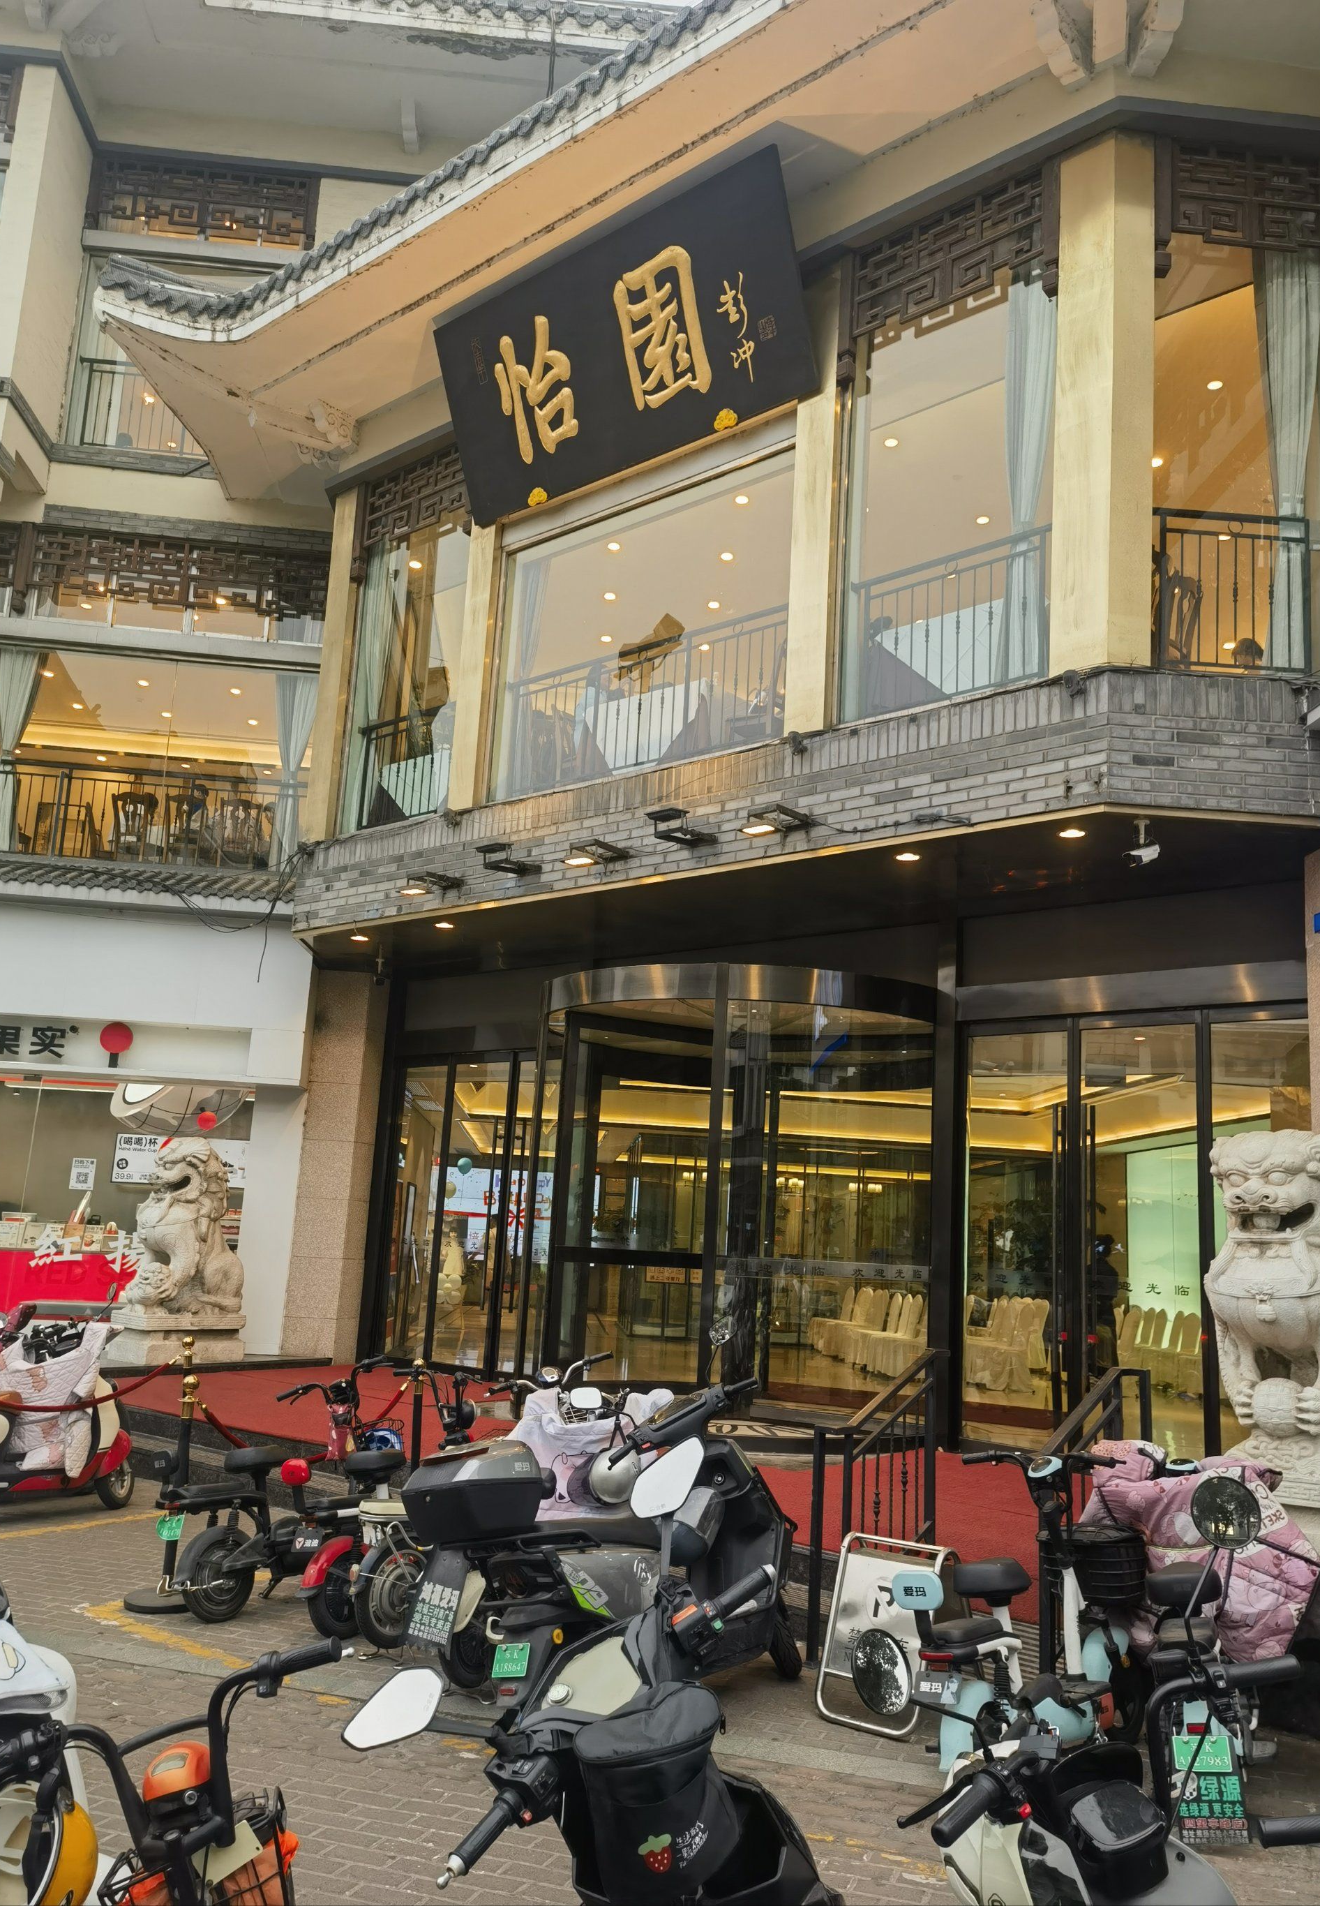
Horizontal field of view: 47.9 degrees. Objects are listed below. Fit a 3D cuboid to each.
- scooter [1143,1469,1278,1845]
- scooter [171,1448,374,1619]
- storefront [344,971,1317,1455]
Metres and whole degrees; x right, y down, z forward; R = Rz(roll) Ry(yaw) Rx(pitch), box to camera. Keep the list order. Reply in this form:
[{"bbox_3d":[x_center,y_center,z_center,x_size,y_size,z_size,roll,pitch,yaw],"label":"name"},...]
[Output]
[{"bbox_3d":[1.874,2.220,4.942,0.650,1.050,1.500,-2,-12,25],"label":"scooter"},{"bbox_3d":[-1.630,2.372,6.682,0.620,1.030,1.450,-4,-13,32],"label":"scooter"},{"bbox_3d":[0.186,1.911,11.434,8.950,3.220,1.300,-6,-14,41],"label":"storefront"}]

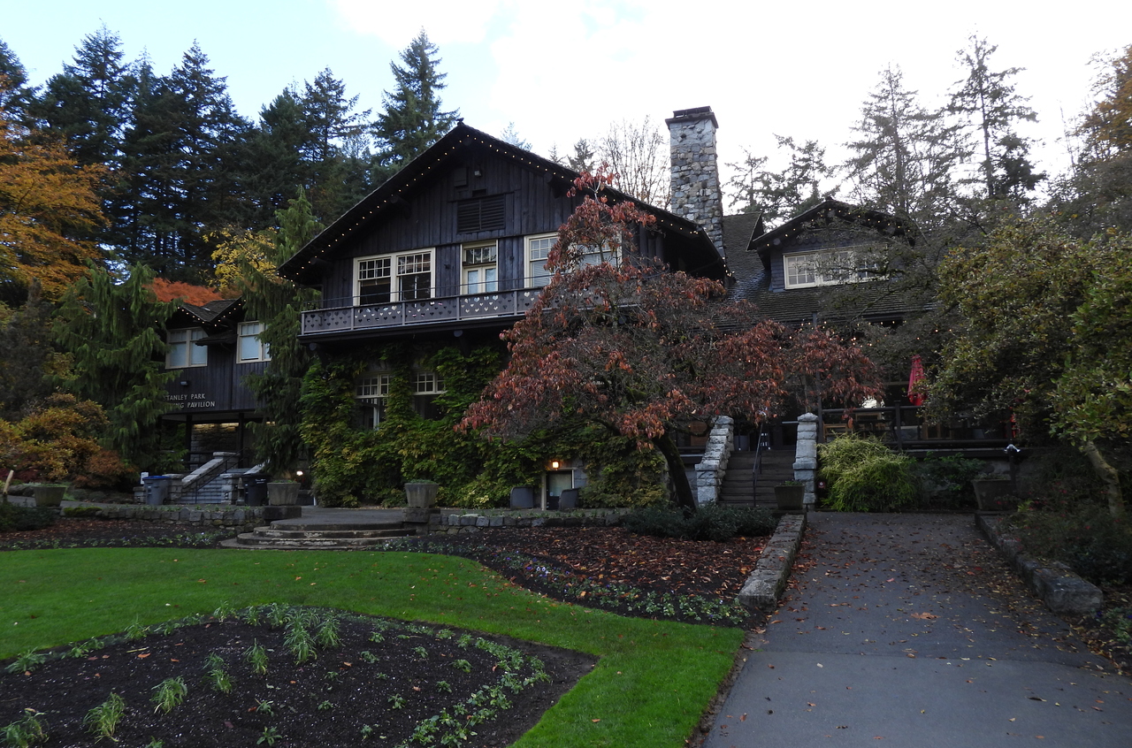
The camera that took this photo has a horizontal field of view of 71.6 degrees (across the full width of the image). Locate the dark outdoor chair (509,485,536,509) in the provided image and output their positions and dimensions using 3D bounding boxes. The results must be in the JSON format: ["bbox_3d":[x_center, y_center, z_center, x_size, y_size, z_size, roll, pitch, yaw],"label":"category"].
[{"bbox_3d":[-1.216,3.506,22.300,0.600,0.640,0.580,-3,-8,21],"label":"dark outdoor chair"}]

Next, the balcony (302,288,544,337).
[{"bbox_3d":[-2.624,-1.825,22.898,11.760,0.820,1.300,-3,-7,21],"label":"balcony"}]

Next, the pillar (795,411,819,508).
[{"bbox_3d":[6.178,2.225,20.100,0.550,2.247,2.800,-3,-8,21],"label":"pillar"}]

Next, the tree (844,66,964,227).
[{"bbox_3d":[24.135,-7.502,56.185,8.300,30.634,8.300,-3,-7,21],"label":"tree"}]

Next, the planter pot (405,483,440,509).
[{"bbox_3d":[-3.347,2.830,18.300,0.590,0.580,0.590,-3,-8,21],"label":"planter pot"}]

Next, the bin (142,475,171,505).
[{"bbox_3d":[-14.515,4.114,27.856,0.600,1.060,0.740,-2,-7,13],"label":"bin"}]

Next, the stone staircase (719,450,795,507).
[{"bbox_3d":[5.487,2.925,22.024,1.975,1.600,2.600,-3,-7,21],"label":"stone staircase"}]

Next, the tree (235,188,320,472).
[{"bbox_3d":[-9.950,-0.950,27.300,3.000,10.600,3.000,-3,-8,21],"label":"tree"}]

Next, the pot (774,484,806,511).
[{"bbox_3d":[5.181,2.849,18.200,0.613,0.573,0.613,-3,-8,21],"label":"pot"}]

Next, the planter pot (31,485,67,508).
[{"bbox_3d":[-14.875,3.539,22.634,0.800,0.570,0.800,-1,-7,0],"label":"planter pot"}]

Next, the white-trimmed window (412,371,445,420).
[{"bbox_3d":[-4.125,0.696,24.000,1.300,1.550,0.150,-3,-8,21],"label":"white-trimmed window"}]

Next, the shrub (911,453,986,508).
[{"bbox_3d":[8.804,2.490,18.200,1.600,1.250,1.350,-3,-8,21],"label":"shrub"}]

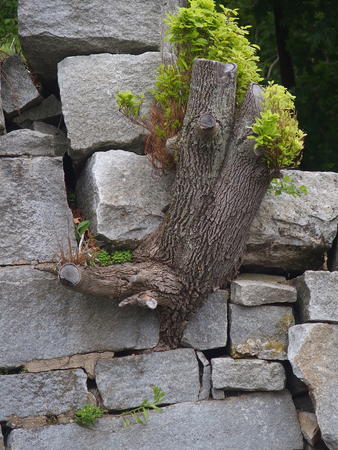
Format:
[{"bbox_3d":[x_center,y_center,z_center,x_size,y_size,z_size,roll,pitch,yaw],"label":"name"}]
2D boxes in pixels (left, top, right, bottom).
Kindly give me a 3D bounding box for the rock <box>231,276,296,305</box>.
[{"bbox_3d":[0.393,0.273,13.100,0.273,0.132,0.220,0,-3,0],"label":"rock"}]

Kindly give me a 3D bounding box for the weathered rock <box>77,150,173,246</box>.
[{"bbox_3d":[-0.177,-0.111,13.130,0.413,0.396,0.360,0,-3,0],"label":"weathered rock"}]

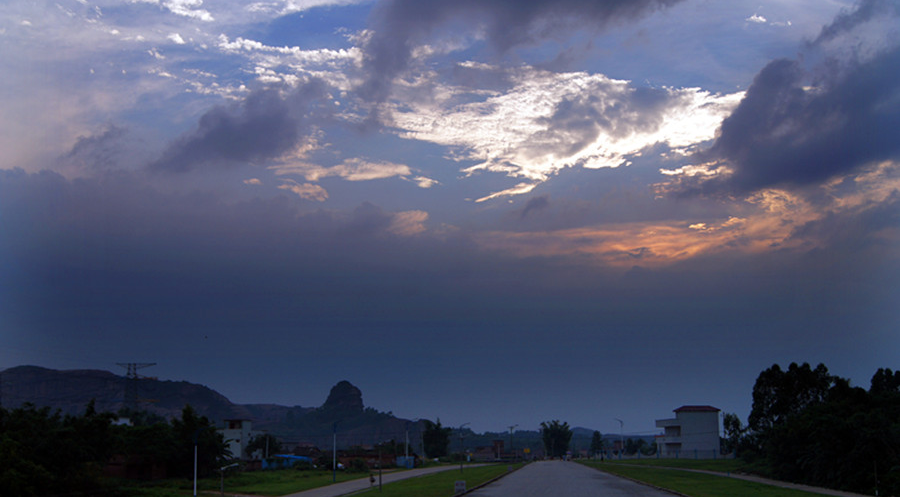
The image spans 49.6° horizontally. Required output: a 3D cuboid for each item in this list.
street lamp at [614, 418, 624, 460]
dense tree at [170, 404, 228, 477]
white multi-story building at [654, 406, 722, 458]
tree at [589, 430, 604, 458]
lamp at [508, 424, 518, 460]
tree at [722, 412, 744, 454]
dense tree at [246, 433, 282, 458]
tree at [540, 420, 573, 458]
[{"bbox_3d":[32.560,36.690,187.000,1.600,7.720,0.400,0,-11,0],"label":"street lamp"},{"bbox_3d":[-29.650,22.860,115.000,6.970,8.690,6.620,0,-11,0],"label":"dense tree"},{"bbox_3d":[48.170,37.240,197.000,10.000,10.710,10.000,3,-11,-17],"label":"white multi-story building"},{"bbox_3d":[32.410,43.240,215.000,3.200,5.740,3.040,0,-11,0],"label":"tree"},{"bbox_3d":[11.220,34.320,172.000,1.700,6.150,0.400,0,-11,0],"label":"lamp"},{"bbox_3d":[58.250,38.320,200.000,4.520,9.060,4.290,0,-11,0],"label":"tree"},{"bbox_3d":[-31.440,33.730,165.000,6.100,4.990,5.490,0,-11,0],"label":"dense tree"},{"bbox_3d":[24.680,44.380,225.000,7.510,8.840,7.140,0,-11,0],"label":"tree"}]

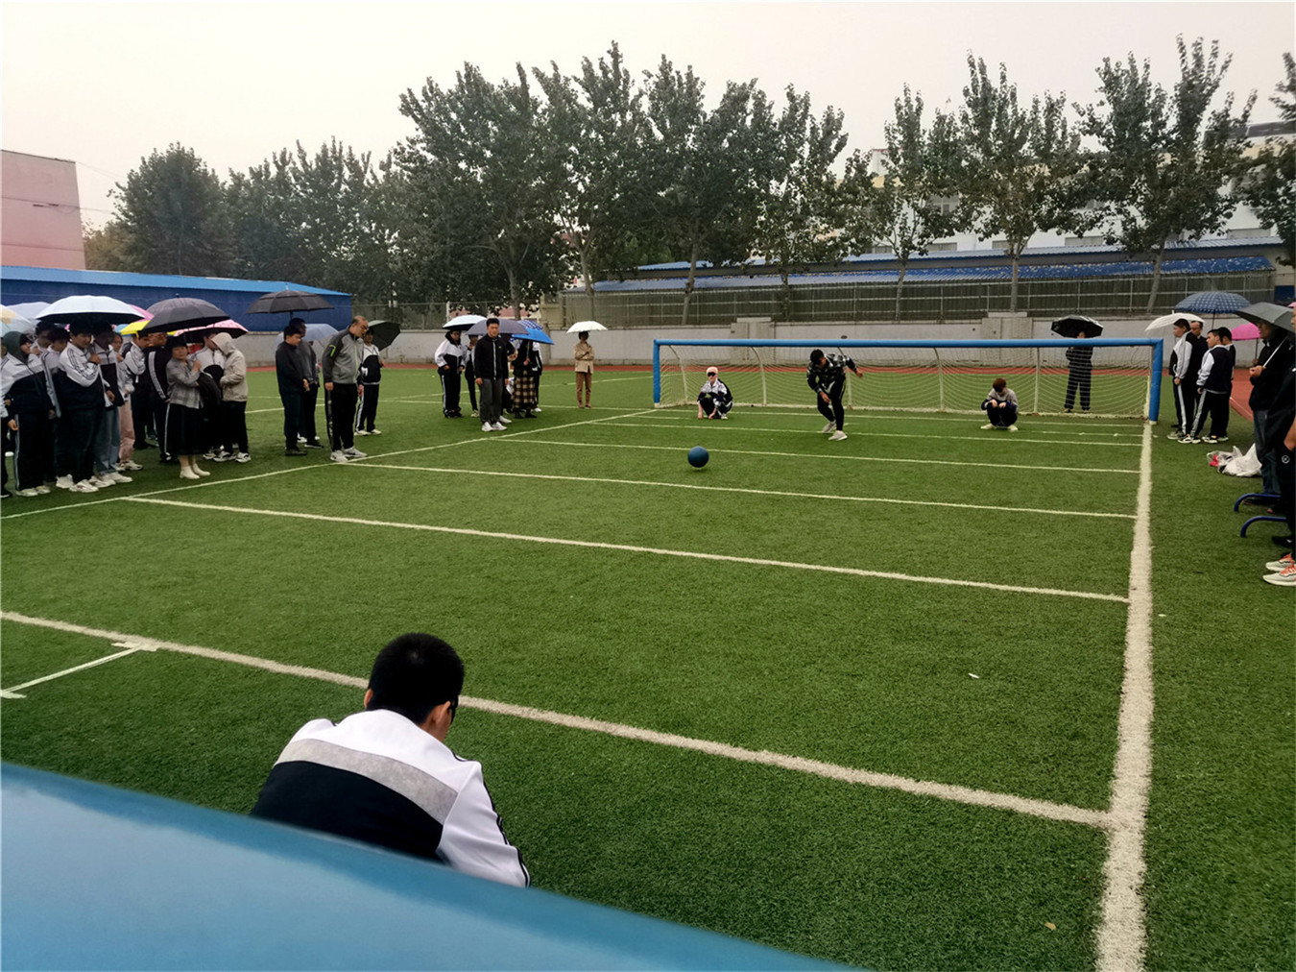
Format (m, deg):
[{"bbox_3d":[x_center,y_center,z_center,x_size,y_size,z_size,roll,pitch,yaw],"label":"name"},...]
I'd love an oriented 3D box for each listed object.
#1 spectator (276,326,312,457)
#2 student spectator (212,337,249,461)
[{"bbox_3d":[-4.679,-1.268,13.360,0.380,1.690,0.500,2,9,18],"label":"spectator"},{"bbox_3d":[-5.248,-1.108,12.662,0.440,1.590,0.480,-2,9,-10],"label":"student spectator"}]

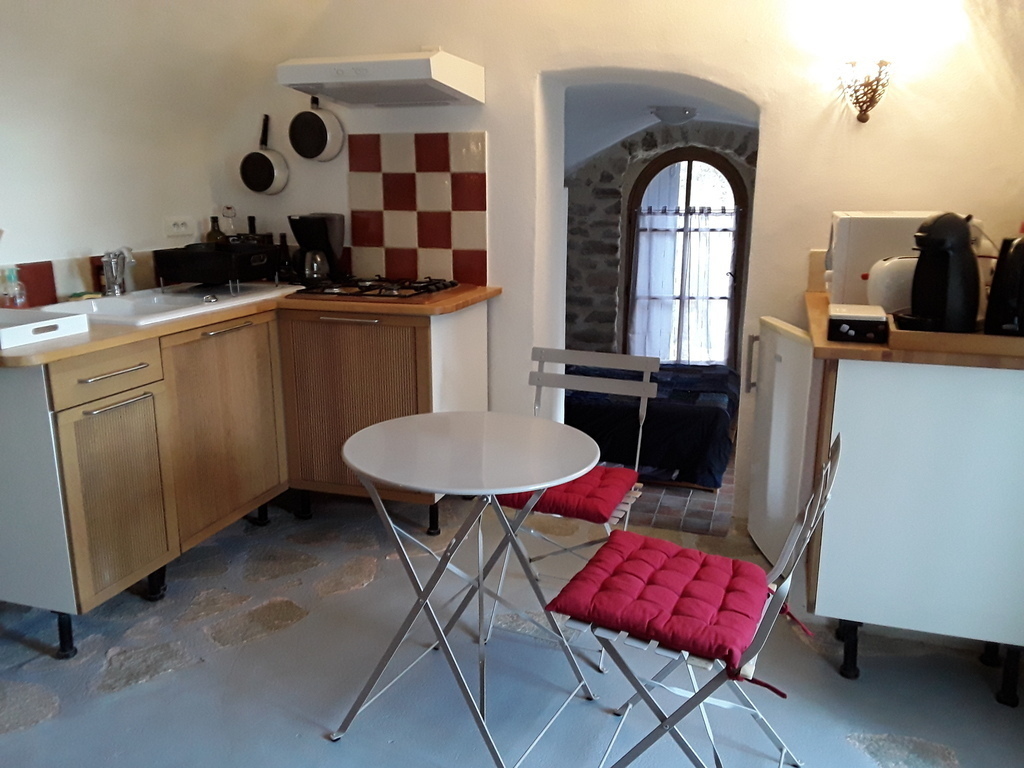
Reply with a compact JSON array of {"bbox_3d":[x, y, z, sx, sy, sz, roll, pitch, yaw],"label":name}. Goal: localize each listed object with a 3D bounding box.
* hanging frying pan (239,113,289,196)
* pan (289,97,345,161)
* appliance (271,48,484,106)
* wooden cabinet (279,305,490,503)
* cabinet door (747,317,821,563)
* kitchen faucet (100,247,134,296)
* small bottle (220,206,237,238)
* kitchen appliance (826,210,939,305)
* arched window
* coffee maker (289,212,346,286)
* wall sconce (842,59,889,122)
[{"bbox_3d":[-1.063,-0.981,3.416,0.191,0.335,0.095,4,13,17],"label":"hanging frying pan"},{"bbox_3d":[-0.810,-1.113,3.304,0.215,0.373,0.100,4,13,17],"label":"pan"},{"bbox_3d":[-0.467,-1.173,3.046,0.591,0.138,0.552,4,13,15],"label":"appliance"},{"bbox_3d":[-0.495,0.021,3.254,0.611,0.690,0.621,4,13,15],"label":"wooden cabinet"},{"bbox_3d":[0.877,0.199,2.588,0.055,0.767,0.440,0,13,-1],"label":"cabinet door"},{"bbox_3d":[-1.454,-0.412,2.937,0.150,0.185,0.090,9,16,35],"label":"kitchen faucet"},{"bbox_3d":[-1.239,-0.609,3.492,0.084,0.330,0.084,4,13,15],"label":"small bottle"},{"bbox_3d":[1.337,-0.438,2.809,0.433,0.310,0.473,4,13,15],"label":"kitchen appliance"},{"bbox_3d":[0.972,-0.685,4.503,0.662,1.243,0.090,1,13,5],"label":"arched window"},{"bbox_3d":[-0.840,-0.569,3.407,0.246,0.305,0.187,-3,13,-16],"label":"coffee maker"},{"bbox_3d":[1.200,-0.993,2.712,0.157,0.200,0.110,4,14,19],"label":"wall sconce"}]

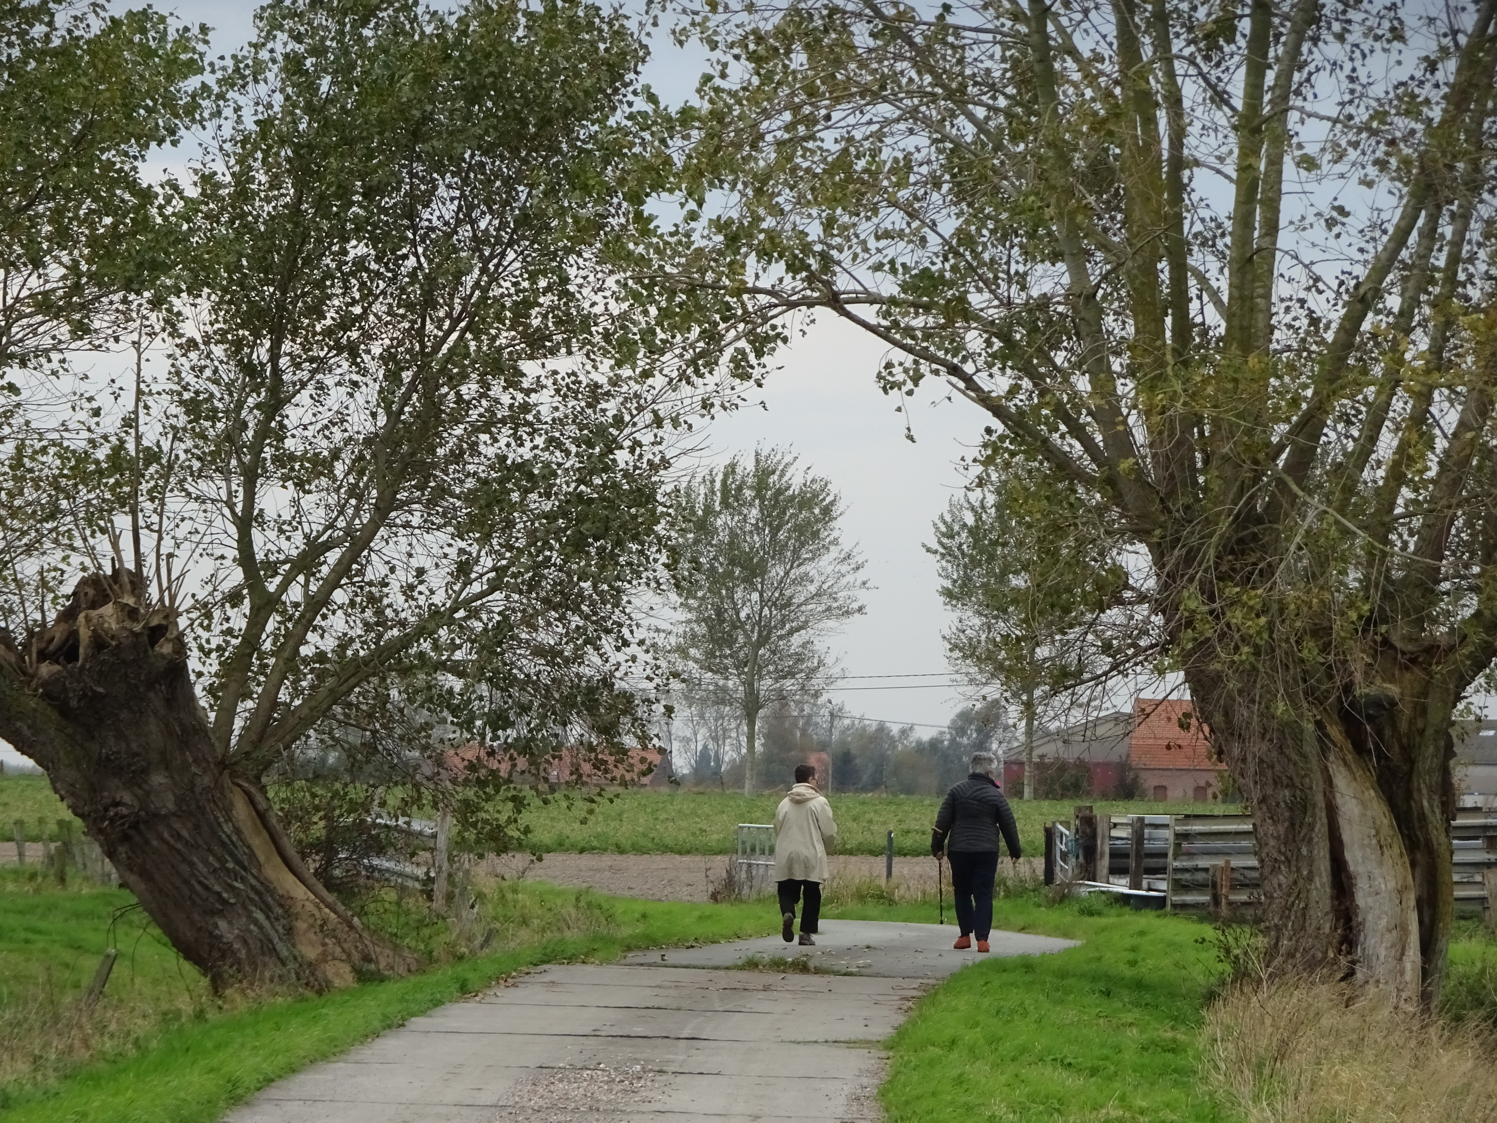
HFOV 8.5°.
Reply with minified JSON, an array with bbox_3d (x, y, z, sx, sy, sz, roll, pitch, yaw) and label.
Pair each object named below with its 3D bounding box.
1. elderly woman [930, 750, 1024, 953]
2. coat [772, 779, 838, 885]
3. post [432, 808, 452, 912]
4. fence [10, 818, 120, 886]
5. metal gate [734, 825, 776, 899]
[{"bbox_3d":[1.898,2.416,83.500,0.730,1.650,0.450,0,-1,7],"label":"elderly woman"},{"bbox_3d":[0.486,2.321,86.000,0.550,0.870,0.380,0,-1,11],"label":"coat"},{"bbox_3d":[-3.237,3.157,106.000,0.140,1.140,0.140,0,-1,0],"label":"post"},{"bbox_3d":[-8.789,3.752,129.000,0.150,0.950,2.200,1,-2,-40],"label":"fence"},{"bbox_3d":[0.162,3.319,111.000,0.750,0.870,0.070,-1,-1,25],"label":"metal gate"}]

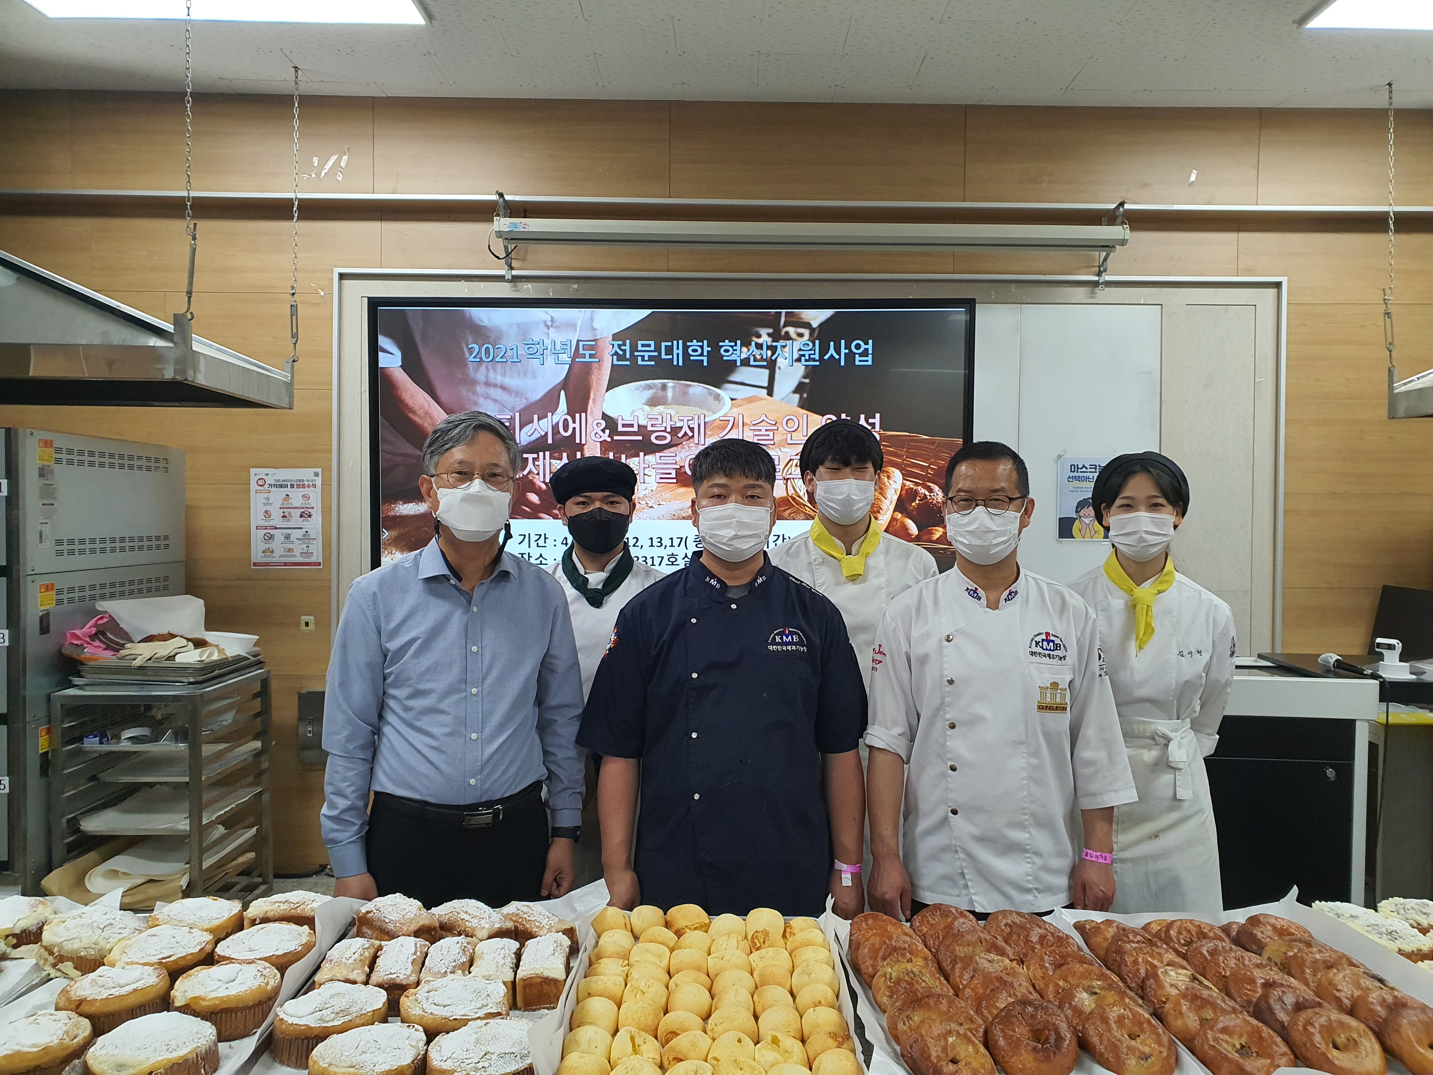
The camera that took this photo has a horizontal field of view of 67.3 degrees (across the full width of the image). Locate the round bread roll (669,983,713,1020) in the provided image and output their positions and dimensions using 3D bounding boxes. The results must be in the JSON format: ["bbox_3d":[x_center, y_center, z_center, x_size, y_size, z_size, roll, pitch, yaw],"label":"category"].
[{"bbox_3d":[-0.036,0.646,1.494,0.062,0.049,0.062,1,1,0],"label":"round bread roll"}]

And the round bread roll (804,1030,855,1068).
[{"bbox_3d":[0.144,0.656,1.381,0.065,0.046,0.063,1,1,0],"label":"round bread roll"}]

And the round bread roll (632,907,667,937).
[{"bbox_3d":[-0.113,0.640,1.792,0.059,0.049,0.059,1,1,0],"label":"round bread roll"}]

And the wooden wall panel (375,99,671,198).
[{"bbox_3d":[-0.786,-1.569,4.359,1.194,0.386,0.025,0,1,-1],"label":"wooden wall panel"}]

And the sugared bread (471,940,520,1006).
[{"bbox_3d":[-0.326,0.640,1.595,0.063,0.060,0.125,1,1,0],"label":"sugared bread"}]

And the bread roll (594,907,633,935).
[{"bbox_3d":[-0.160,0.601,1.671,0.061,0.048,0.061,0,1,0],"label":"bread roll"}]

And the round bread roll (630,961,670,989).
[{"bbox_3d":[-0.098,0.645,1.562,0.062,0.049,0.062,1,1,0],"label":"round bread roll"}]

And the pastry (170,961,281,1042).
[{"bbox_3d":[-0.688,0.643,1.512,0.143,0.064,0.143,0,1,-1],"label":"pastry"}]

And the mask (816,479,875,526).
[{"bbox_3d":[0.283,-0.076,2.370,0.137,0.107,0.085,0,1,3],"label":"mask"}]

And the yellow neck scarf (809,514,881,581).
[{"bbox_3d":[0.297,0.023,2.460,0.160,0.150,0.150,1,1,0],"label":"yellow neck scarf"}]

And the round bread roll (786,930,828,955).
[{"bbox_3d":[0.145,0.653,1.716,0.064,0.048,0.064,0,1,0],"label":"round bread roll"}]

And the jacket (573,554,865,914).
[{"bbox_3d":[0.013,0.405,2.230,0.595,0.755,0.300,1,1,0],"label":"jacket"}]

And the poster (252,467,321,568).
[{"bbox_3d":[-1.812,-0.080,4.540,0.297,0.420,0.008,0,1,-1],"label":"poster"}]

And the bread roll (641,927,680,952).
[{"bbox_3d":[-0.089,0.647,1.720,0.062,0.045,0.062,1,1,0],"label":"bread roll"}]

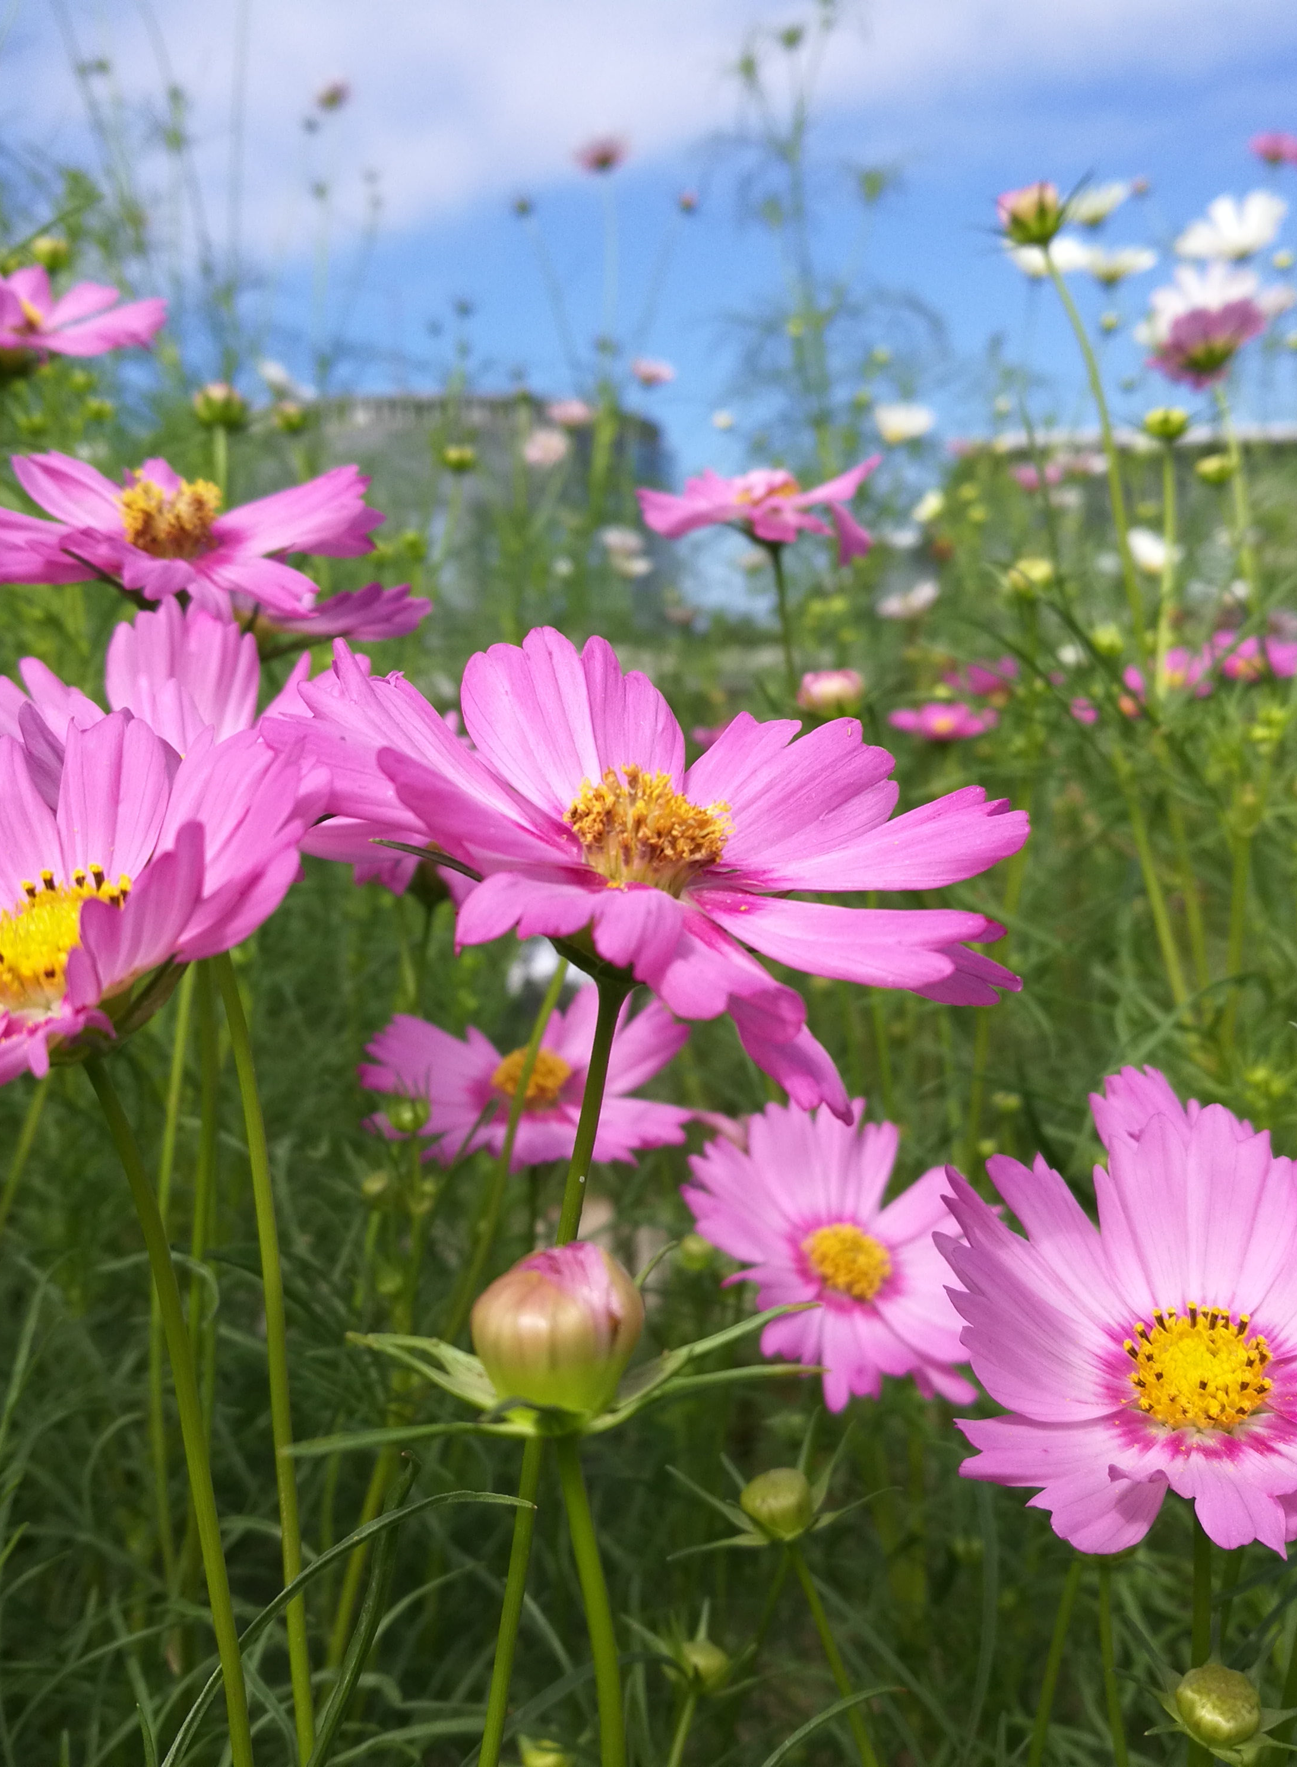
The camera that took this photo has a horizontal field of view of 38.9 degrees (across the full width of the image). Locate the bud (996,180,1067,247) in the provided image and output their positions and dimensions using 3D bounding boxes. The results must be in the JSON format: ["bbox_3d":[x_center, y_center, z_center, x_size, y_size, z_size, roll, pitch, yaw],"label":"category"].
[{"bbox_3d":[0.108,-0.189,0.520,0.019,0.018,0.019,-9,7,0],"label":"bud"}]

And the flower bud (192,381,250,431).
[{"bbox_3d":[-0.116,-0.130,0.500,0.015,0.014,0.015,0,7,0],"label":"flower bud"}]

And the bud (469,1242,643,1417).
[{"bbox_3d":[-0.009,0.042,0.172,0.015,0.015,0.015,7,12,-1],"label":"bud"}]

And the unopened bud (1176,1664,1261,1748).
[{"bbox_3d":[0.077,0.112,0.250,0.012,0.011,0.012,-2,14,0],"label":"unopened bud"}]

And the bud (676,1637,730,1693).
[{"bbox_3d":[0.008,0.117,0.275,0.008,0.009,0.008,4,12,3],"label":"bud"}]

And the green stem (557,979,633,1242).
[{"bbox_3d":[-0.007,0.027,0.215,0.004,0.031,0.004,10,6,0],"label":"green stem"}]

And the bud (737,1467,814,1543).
[{"bbox_3d":[0.017,0.081,0.240,0.010,0.010,0.010,4,12,5],"label":"bud"}]

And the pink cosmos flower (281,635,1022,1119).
[{"bbox_3d":[0.000,-0.004,0.190,0.074,0.028,0.067,18,25,0],"label":"pink cosmos flower"}]

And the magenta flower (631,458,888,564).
[{"bbox_3d":[0.033,-0.112,0.550,0.073,0.028,0.068,0,13,0],"label":"magenta flower"}]

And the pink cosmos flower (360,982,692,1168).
[{"bbox_3d":[-0.028,0.044,0.420,0.076,0.025,0.073,6,34,0],"label":"pink cosmos flower"}]

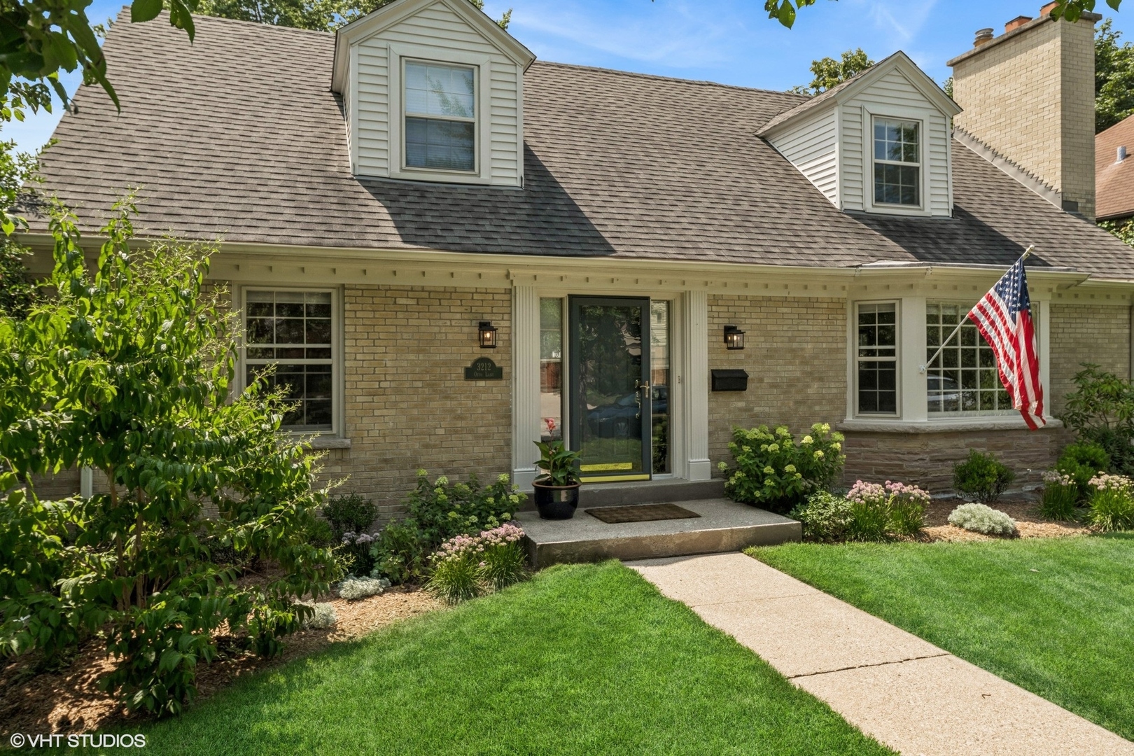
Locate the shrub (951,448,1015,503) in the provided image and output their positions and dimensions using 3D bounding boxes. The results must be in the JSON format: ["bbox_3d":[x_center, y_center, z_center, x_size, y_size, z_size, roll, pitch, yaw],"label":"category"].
[{"bbox_3d":[4.750,1.124,8.640,0.580,0.610,0.580,-1,0,-18],"label":"shrub"}]

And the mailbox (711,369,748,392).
[{"bbox_3d":[1.854,0.028,8.543,0.410,0.240,0.130,-1,0,-18],"label":"mailbox"}]

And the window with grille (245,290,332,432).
[{"bbox_3d":[-2.668,-0.156,7.288,0.837,1.400,0.100,0,0,-17],"label":"window with grille"}]

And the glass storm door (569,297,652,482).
[{"bbox_3d":[0.475,0.124,8.165,0.943,2.020,0.060,-1,0,-18],"label":"glass storm door"}]

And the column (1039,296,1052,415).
[{"bbox_3d":[5.939,-0.245,9.479,0.200,1.430,0.160,0,0,-17],"label":"column"}]

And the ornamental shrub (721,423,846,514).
[{"bbox_3d":[2.326,0.950,8.082,1.250,0.960,1.080,-1,0,-18],"label":"ornamental shrub"}]

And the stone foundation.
[{"bbox_3d":[5.070,0.996,9.361,3.470,0.760,0.520,0,0,-17],"label":"stone foundation"}]

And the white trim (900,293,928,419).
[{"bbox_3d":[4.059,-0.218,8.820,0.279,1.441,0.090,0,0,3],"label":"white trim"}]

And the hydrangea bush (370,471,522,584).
[{"bbox_3d":[-1.013,1.153,6.448,1.300,0.720,1.300,-1,0,-18],"label":"hydrangea bush"}]

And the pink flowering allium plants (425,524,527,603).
[{"bbox_3d":[-0.640,1.357,5.617,0.730,0.410,0.550,0,0,-17],"label":"pink flowering allium plants"}]

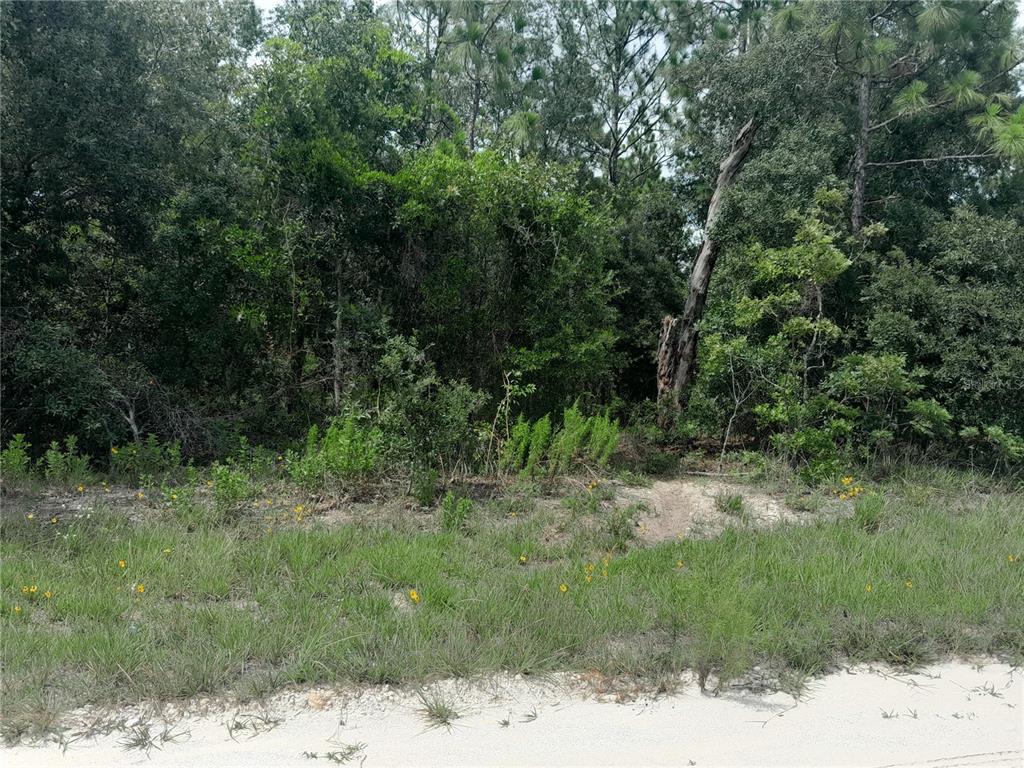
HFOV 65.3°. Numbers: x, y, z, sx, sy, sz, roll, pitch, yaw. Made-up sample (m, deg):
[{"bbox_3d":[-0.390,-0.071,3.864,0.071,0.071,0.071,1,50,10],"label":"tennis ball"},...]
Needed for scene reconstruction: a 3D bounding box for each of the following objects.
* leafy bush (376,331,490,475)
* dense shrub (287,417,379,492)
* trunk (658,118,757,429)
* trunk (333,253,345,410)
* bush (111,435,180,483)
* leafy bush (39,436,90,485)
[{"bbox_3d":[-1.041,0.249,10.200,1.425,1.695,1.300,0,1,0],"label":"leafy bush"},{"bbox_3d":[-2.111,0.827,9.500,1.108,0.854,0.950,0,1,0],"label":"dense shrub"},{"bbox_3d":[3.117,-1.755,12.800,1.565,4.883,1.000,0,1,0],"label":"trunk"},{"bbox_3d":[-2.498,-0.742,11.500,0.172,2.293,0.180,0,1,0],"label":"trunk"},{"bbox_3d":[-4.485,0.926,9.800,0.863,0.599,0.750,0,1,0],"label":"bush"},{"bbox_3d":[-5.367,0.932,9.600,0.591,0.591,0.550,0,1,0],"label":"leafy bush"}]

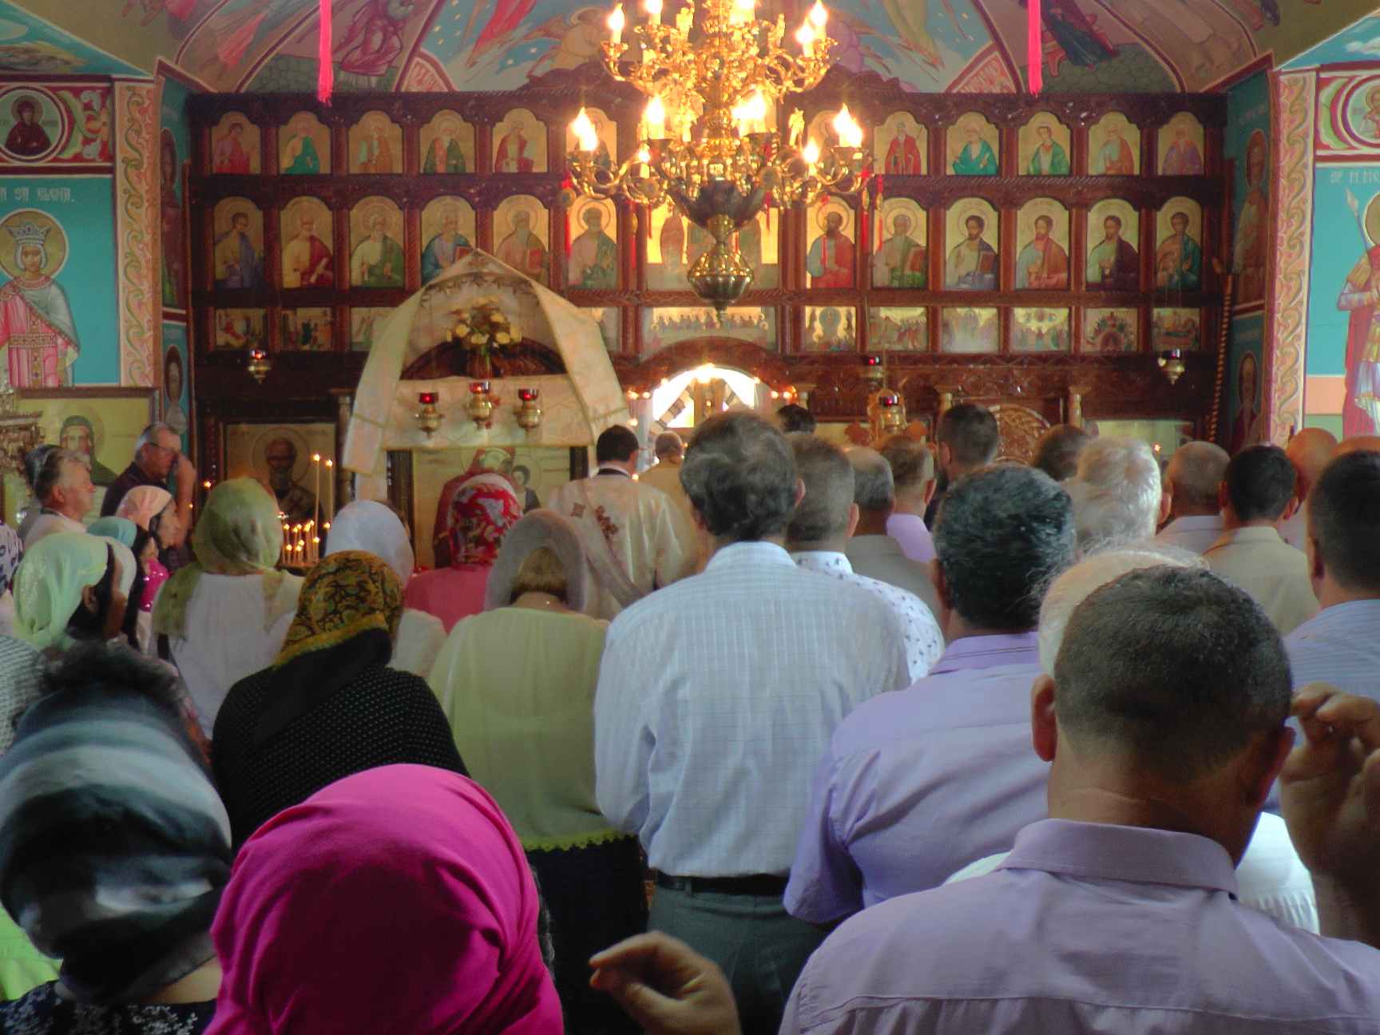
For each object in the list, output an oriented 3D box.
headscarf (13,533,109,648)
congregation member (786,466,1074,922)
[{"bbox_3d":[-1.192,0.142,2.800,0.190,0.235,0.220,2,5,27],"label":"headscarf"},{"bbox_3d":[0.394,0.795,1.939,0.540,1.725,0.340,-1,5,-8],"label":"congregation member"}]

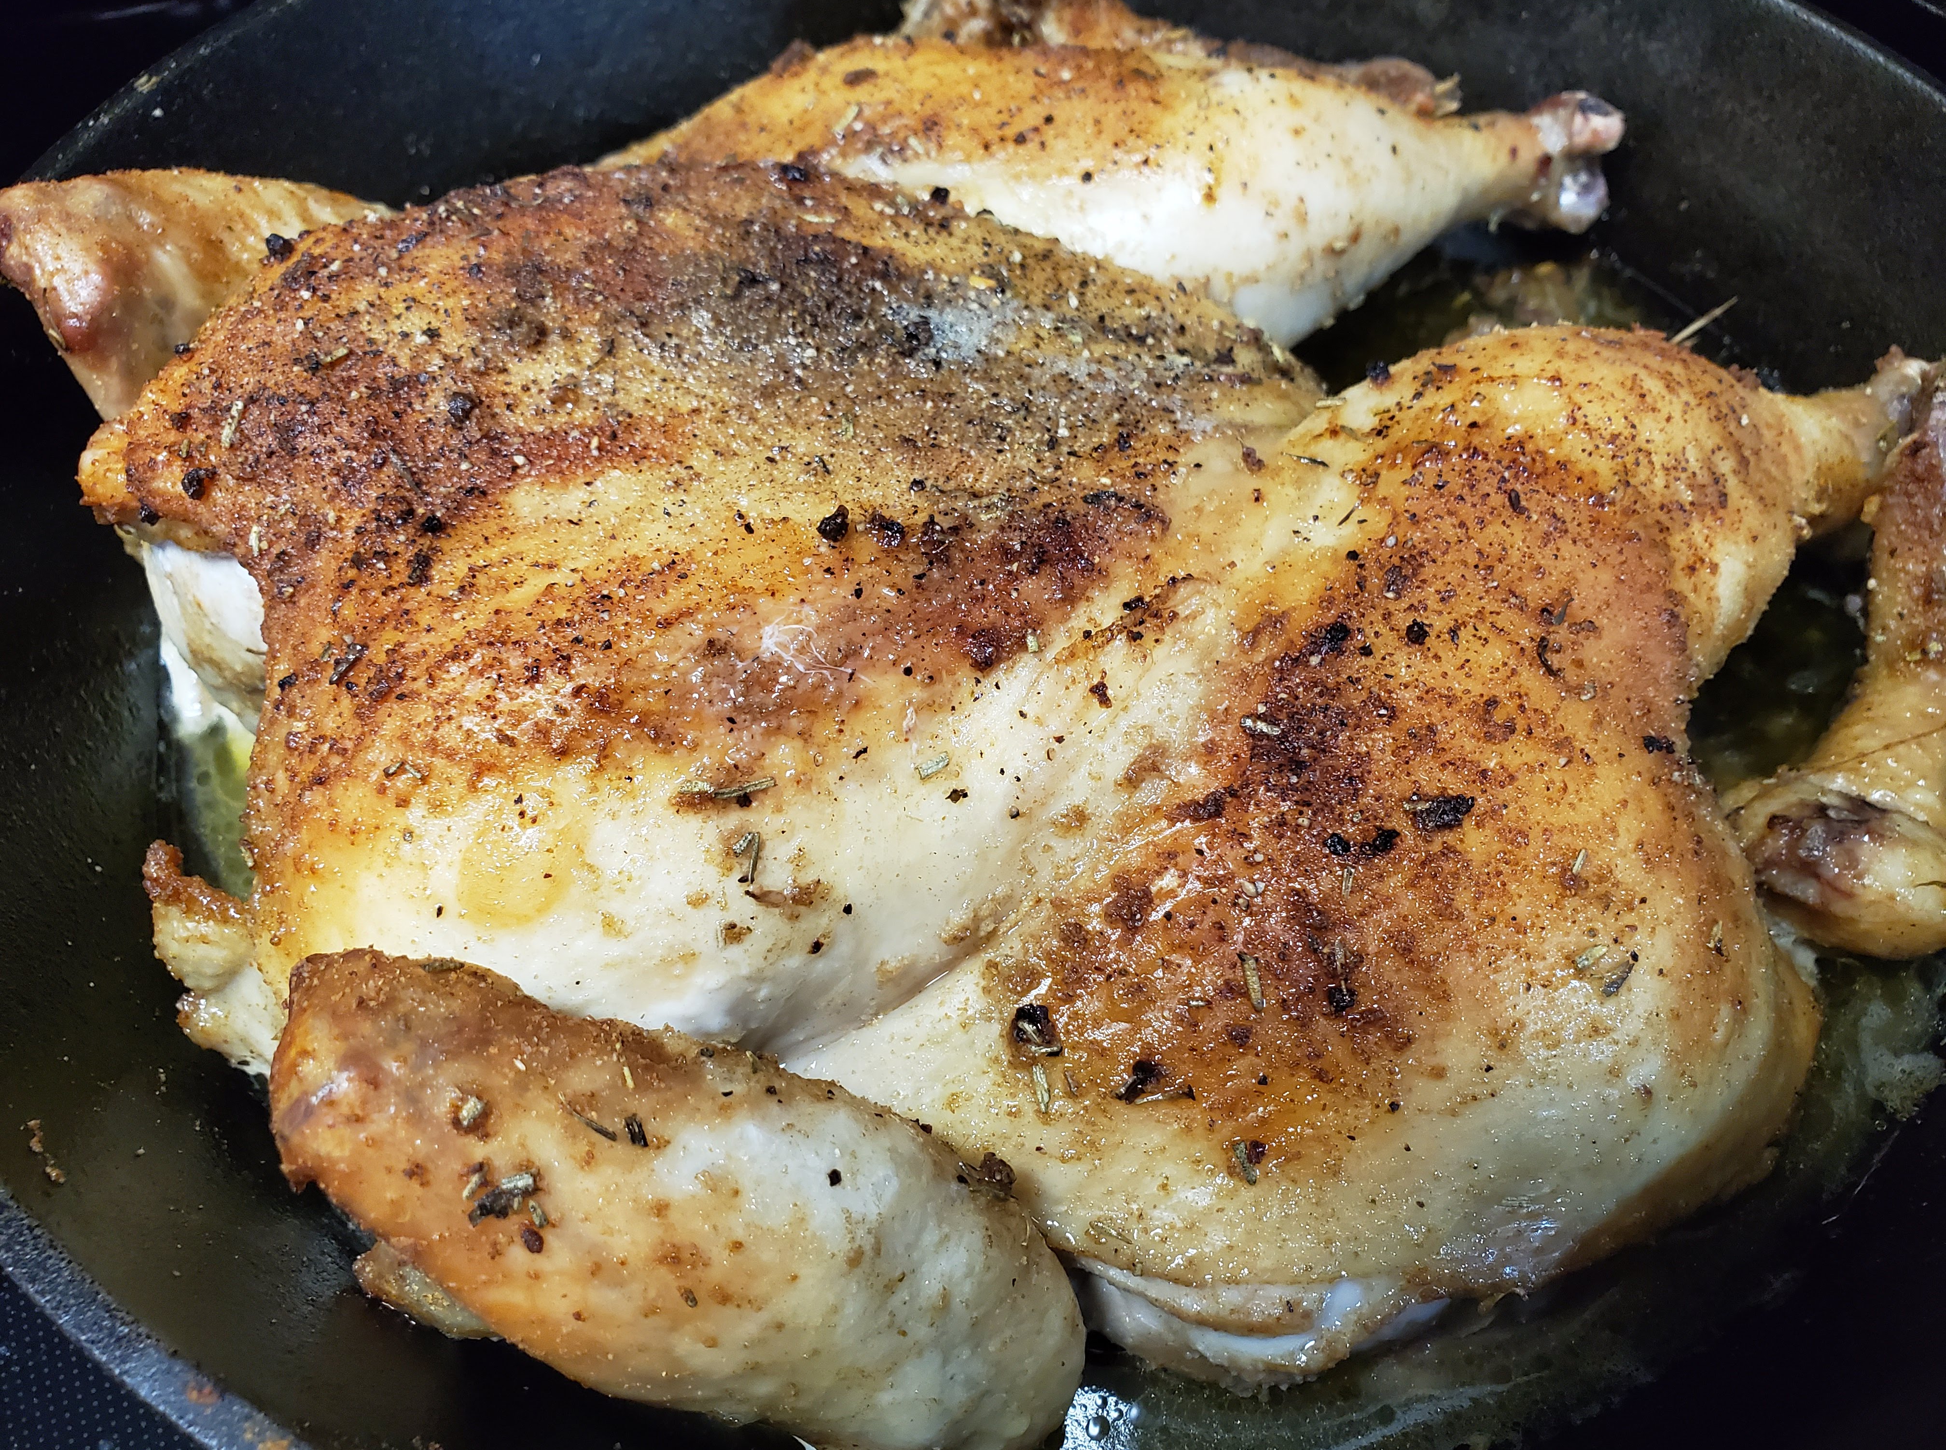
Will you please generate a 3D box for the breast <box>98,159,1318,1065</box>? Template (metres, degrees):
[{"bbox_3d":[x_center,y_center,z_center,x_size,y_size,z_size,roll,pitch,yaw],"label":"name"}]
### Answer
[{"bbox_3d":[-0.036,-0.025,0.204,0.161,0.066,0.130,-5,55,-6],"label":"breast"}]

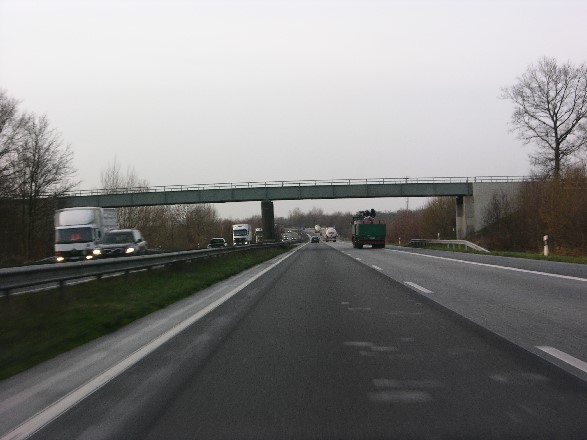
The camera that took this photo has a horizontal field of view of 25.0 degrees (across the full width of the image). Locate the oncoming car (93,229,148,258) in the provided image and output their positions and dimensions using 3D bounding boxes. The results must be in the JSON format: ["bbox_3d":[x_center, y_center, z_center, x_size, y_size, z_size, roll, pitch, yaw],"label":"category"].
[{"bbox_3d":[-7.136,1.201,55.400,1.840,1.500,4.700,-2,-1,1],"label":"oncoming car"}]

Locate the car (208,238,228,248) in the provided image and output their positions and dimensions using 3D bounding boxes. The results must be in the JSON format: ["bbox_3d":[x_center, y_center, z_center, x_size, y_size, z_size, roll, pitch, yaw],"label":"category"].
[{"bbox_3d":[-8.625,2.724,148.000,1.800,1.460,4.400,-2,-1,1],"label":"car"}]

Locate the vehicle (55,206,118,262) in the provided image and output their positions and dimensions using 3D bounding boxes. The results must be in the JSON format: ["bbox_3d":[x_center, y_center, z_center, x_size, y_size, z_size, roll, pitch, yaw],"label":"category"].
[{"bbox_3d":[-11.159,0.991,71.300,2.450,3.200,7.300,-2,-1,1],"label":"vehicle"}]

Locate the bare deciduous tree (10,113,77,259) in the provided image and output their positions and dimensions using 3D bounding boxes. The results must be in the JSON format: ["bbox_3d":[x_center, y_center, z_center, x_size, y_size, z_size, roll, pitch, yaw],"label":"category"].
[{"bbox_3d":[-18.905,-2.609,100.000,5.300,11.000,5.300,-1,-1,0],"label":"bare deciduous tree"}]

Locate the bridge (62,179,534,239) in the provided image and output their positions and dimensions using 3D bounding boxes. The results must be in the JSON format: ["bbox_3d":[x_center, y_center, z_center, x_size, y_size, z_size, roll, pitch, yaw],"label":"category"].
[{"bbox_3d":[-0.198,-0.545,131.000,47.000,6.800,7.200,-1,-1,0],"label":"bridge"}]

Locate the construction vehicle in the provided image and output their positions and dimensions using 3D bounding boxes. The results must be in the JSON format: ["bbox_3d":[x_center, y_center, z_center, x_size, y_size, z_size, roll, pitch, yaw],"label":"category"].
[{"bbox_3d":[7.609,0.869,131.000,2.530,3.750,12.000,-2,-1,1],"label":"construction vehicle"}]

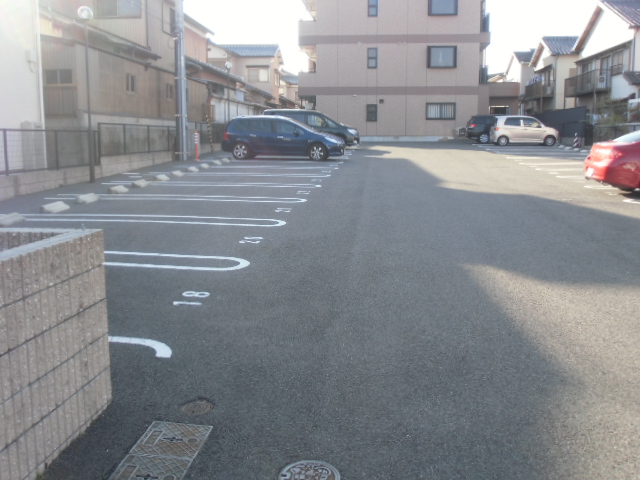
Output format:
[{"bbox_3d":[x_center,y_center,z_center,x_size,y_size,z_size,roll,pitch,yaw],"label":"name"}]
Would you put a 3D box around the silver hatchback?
[{"bbox_3d":[11.080,-5.867,33.000,3.500,1.540,1.580,2,12,6],"label":"silver hatchback"}]

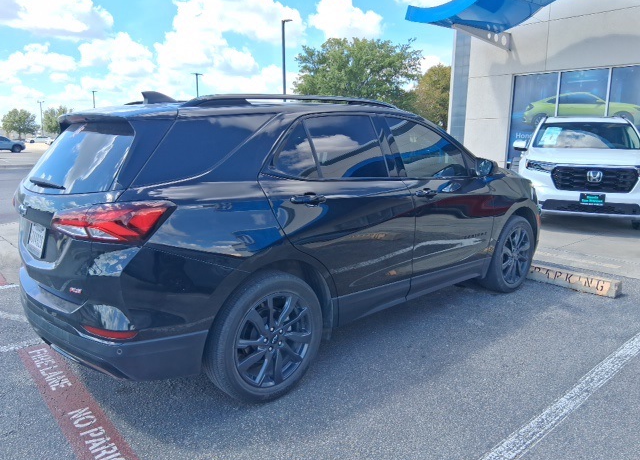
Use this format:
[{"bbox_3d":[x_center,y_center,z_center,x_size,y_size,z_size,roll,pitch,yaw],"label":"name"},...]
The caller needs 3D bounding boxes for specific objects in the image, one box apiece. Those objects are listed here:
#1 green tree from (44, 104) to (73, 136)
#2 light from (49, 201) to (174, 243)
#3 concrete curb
[{"bbox_3d":[-37.389,-15.098,69.110,4.184,5.731,3.975,-6,12,-27],"label":"green tree"},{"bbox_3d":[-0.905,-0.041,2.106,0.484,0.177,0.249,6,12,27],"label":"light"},{"bbox_3d":[2.080,0.406,4.960,0.180,0.130,1.770,-10,15,-41],"label":"concrete curb"}]

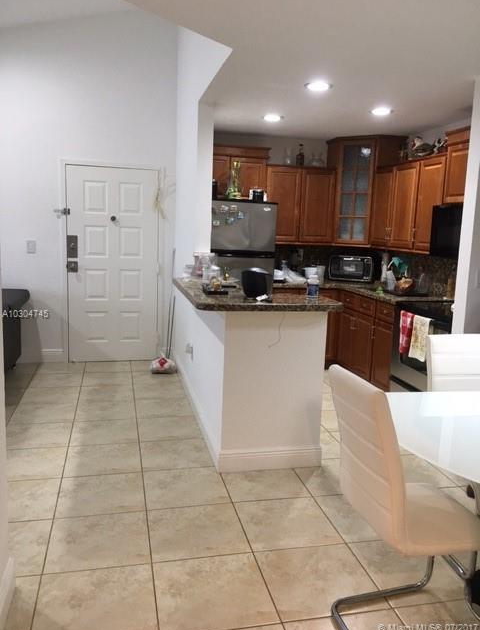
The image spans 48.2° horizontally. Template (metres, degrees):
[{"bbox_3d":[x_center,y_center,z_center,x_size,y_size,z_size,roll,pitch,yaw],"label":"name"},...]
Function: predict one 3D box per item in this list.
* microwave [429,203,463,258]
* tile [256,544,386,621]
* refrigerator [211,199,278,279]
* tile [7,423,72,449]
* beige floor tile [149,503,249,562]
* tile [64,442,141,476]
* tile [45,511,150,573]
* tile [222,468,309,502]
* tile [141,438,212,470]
[{"bbox_3d":[1.851,-0.638,4.111,0.407,0.417,0.755,0,9,-13],"label":"microwave"},{"bbox_3d":[0.332,1.114,2.258,0.446,0.010,0.446,0,9,-13],"label":"tile"},{"bbox_3d":[-0.115,-0.274,5.531,0.755,1.710,0.750,0,9,-13],"label":"refrigerator"},{"bbox_3d":[-1.409,0.845,3.733,0.452,0.014,0.452,0,9,-13],"label":"tile"},{"bbox_3d":[-0.212,1.056,2.620,0.452,0.014,0.452,0,9,-13],"label":"beige floor tile"},{"bbox_3d":[-0.857,0.912,3.384,0.450,0.012,0.450,0,9,-13],"label":"tile"},{"bbox_3d":[-0.655,1.056,2.510,0.450,0.012,0.450,0,9,-13],"label":"tile"},{"bbox_3d":[0.134,0.983,3.130,0.450,0.012,0.410,0,9,-13],"label":"tile"},{"bbox_3d":[-0.415,0.913,3.500,0.455,0.010,0.451,-1,9,-13],"label":"tile"}]

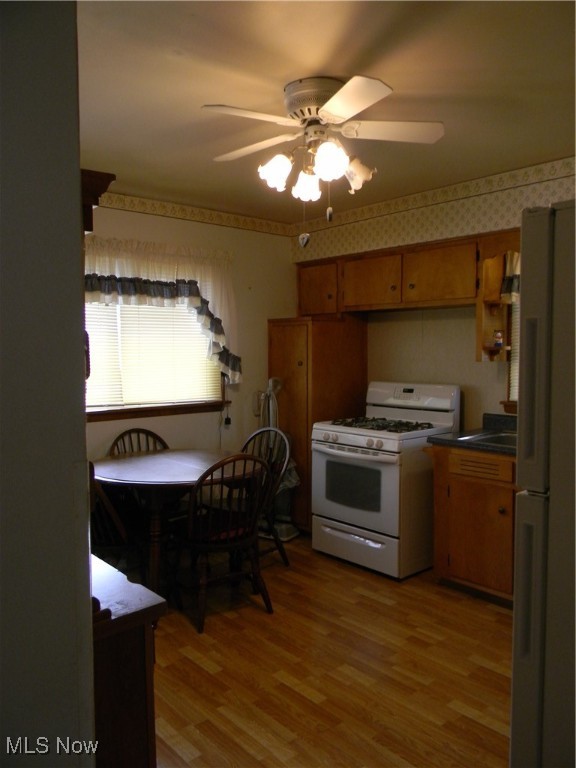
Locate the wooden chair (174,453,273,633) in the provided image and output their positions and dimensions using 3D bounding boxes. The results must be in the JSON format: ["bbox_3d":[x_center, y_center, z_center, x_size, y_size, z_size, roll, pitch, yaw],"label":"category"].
[{"bbox_3d":[-0.418,0.796,3.411,0.467,0.899,0.538,-2,4,-37],"label":"wooden chair"}]

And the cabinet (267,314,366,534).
[{"bbox_3d":[0.239,0.341,4.868,0.588,1.658,0.487,-3,4,-41],"label":"cabinet"}]

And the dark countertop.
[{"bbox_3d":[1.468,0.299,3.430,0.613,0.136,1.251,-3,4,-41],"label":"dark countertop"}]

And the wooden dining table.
[{"bbox_3d":[-0.660,0.853,3.640,1.030,0.766,1.035,0,3,0],"label":"wooden dining table"}]

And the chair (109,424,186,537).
[{"bbox_3d":[-0.815,0.766,3.901,0.462,0.914,0.523,-3,4,-41],"label":"chair"}]

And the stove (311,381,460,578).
[{"bbox_3d":[0.655,0.609,4.293,0.683,1.176,0.784,-3,4,-41],"label":"stove"}]

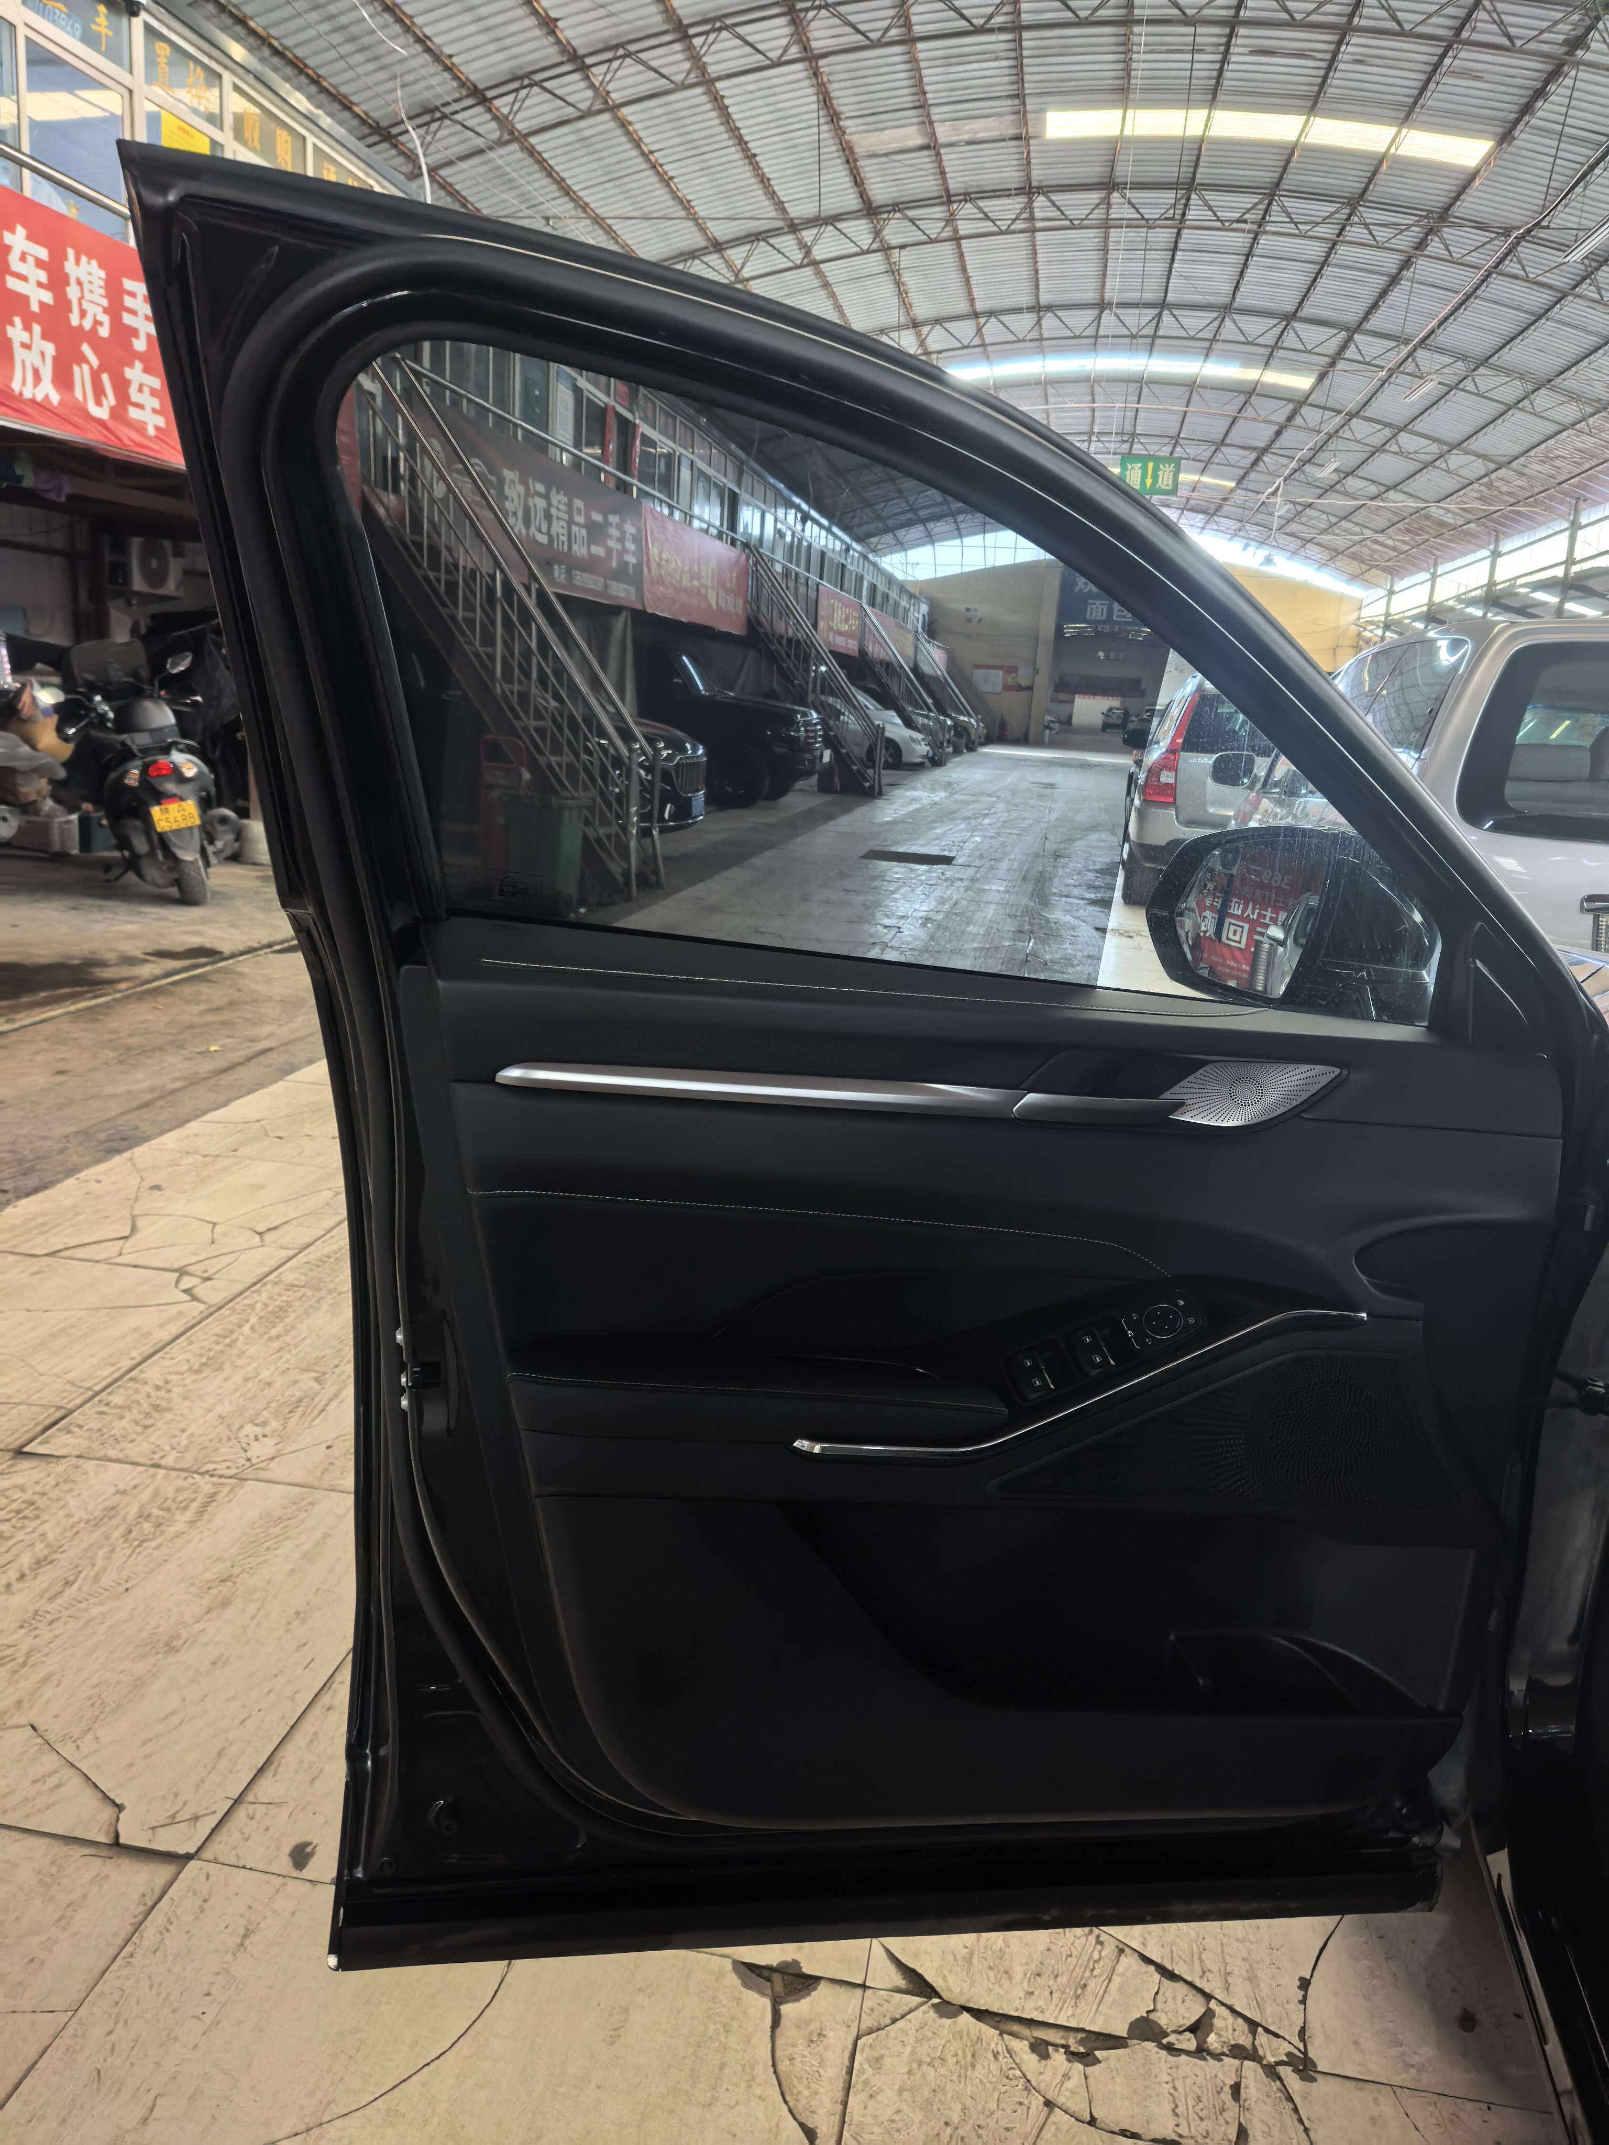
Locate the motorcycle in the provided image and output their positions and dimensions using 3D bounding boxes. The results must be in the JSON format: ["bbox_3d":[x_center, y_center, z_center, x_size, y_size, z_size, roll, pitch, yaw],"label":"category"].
[{"bbox_3d":[-3.827,-1.726,8.727,0.760,1.290,1.850,-13,19,-28],"label":"motorcycle"}]

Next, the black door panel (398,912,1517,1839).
[{"bbox_3d":[0.116,0.252,1.082,0.791,0.710,0.140,1,14,-3],"label":"black door panel"}]

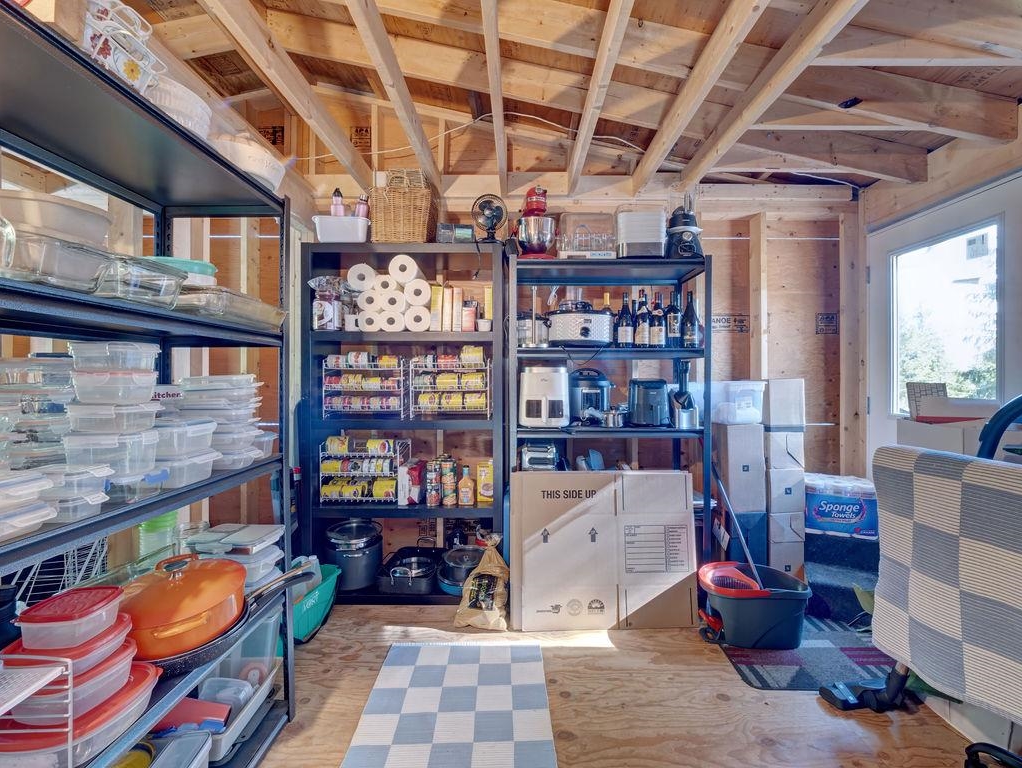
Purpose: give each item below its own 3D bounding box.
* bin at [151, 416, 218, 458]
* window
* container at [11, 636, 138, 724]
[{"bbox_3d":[-0.863,0.141,1.047,0.140,0.076,0.175,0,0,-8],"label":"bin"},{"bbox_3d":[2.140,-0.282,2.075,0.060,0.920,0.540,0,0,0],"label":"window"},{"bbox_3d":[-0.899,0.613,0.862,0.160,0.064,0.183,0,0,1],"label":"container"}]

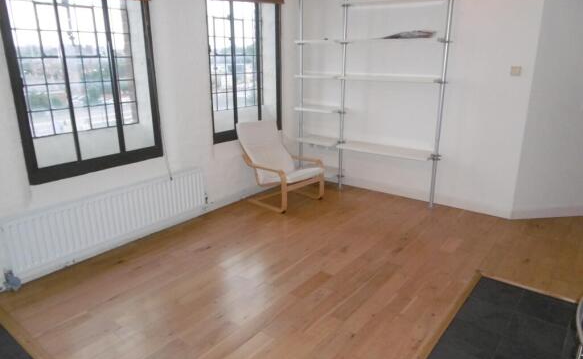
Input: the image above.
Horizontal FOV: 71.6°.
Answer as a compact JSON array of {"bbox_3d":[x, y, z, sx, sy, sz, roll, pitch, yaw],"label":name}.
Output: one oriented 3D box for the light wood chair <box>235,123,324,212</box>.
[{"bbox_3d":[-0.116,-0.202,4.799,0.755,0.910,0.705,14,22,42],"label":"light wood chair"}]

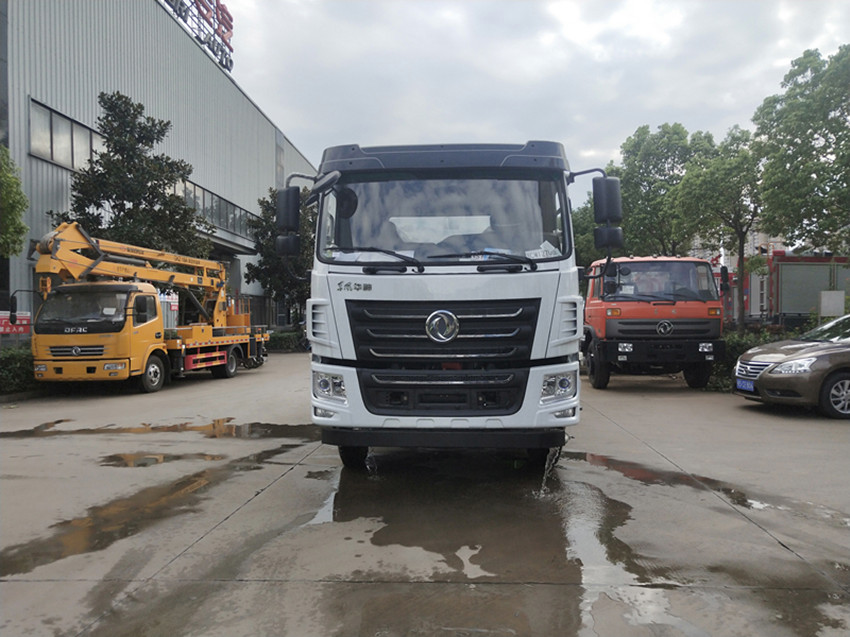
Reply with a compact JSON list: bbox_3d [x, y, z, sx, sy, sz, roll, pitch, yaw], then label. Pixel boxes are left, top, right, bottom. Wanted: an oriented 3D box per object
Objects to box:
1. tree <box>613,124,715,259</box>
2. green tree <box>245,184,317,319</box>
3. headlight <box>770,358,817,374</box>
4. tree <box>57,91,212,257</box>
[{"bbox_3d":[8.195,-2.680,21.000,3.800,8.300,3.800,0,0,4],"label":"tree"},{"bbox_3d":[-6.868,-2.580,30.000,4.000,8.100,4.000,0,0,4],"label":"green tree"},{"bbox_3d":[5.220,0.680,8.710,0.440,0.220,0.400,0,0,-4],"label":"headlight"},{"bbox_3d":[-8.284,-2.530,17.500,4.400,8.000,4.400,0,0,4],"label":"tree"}]

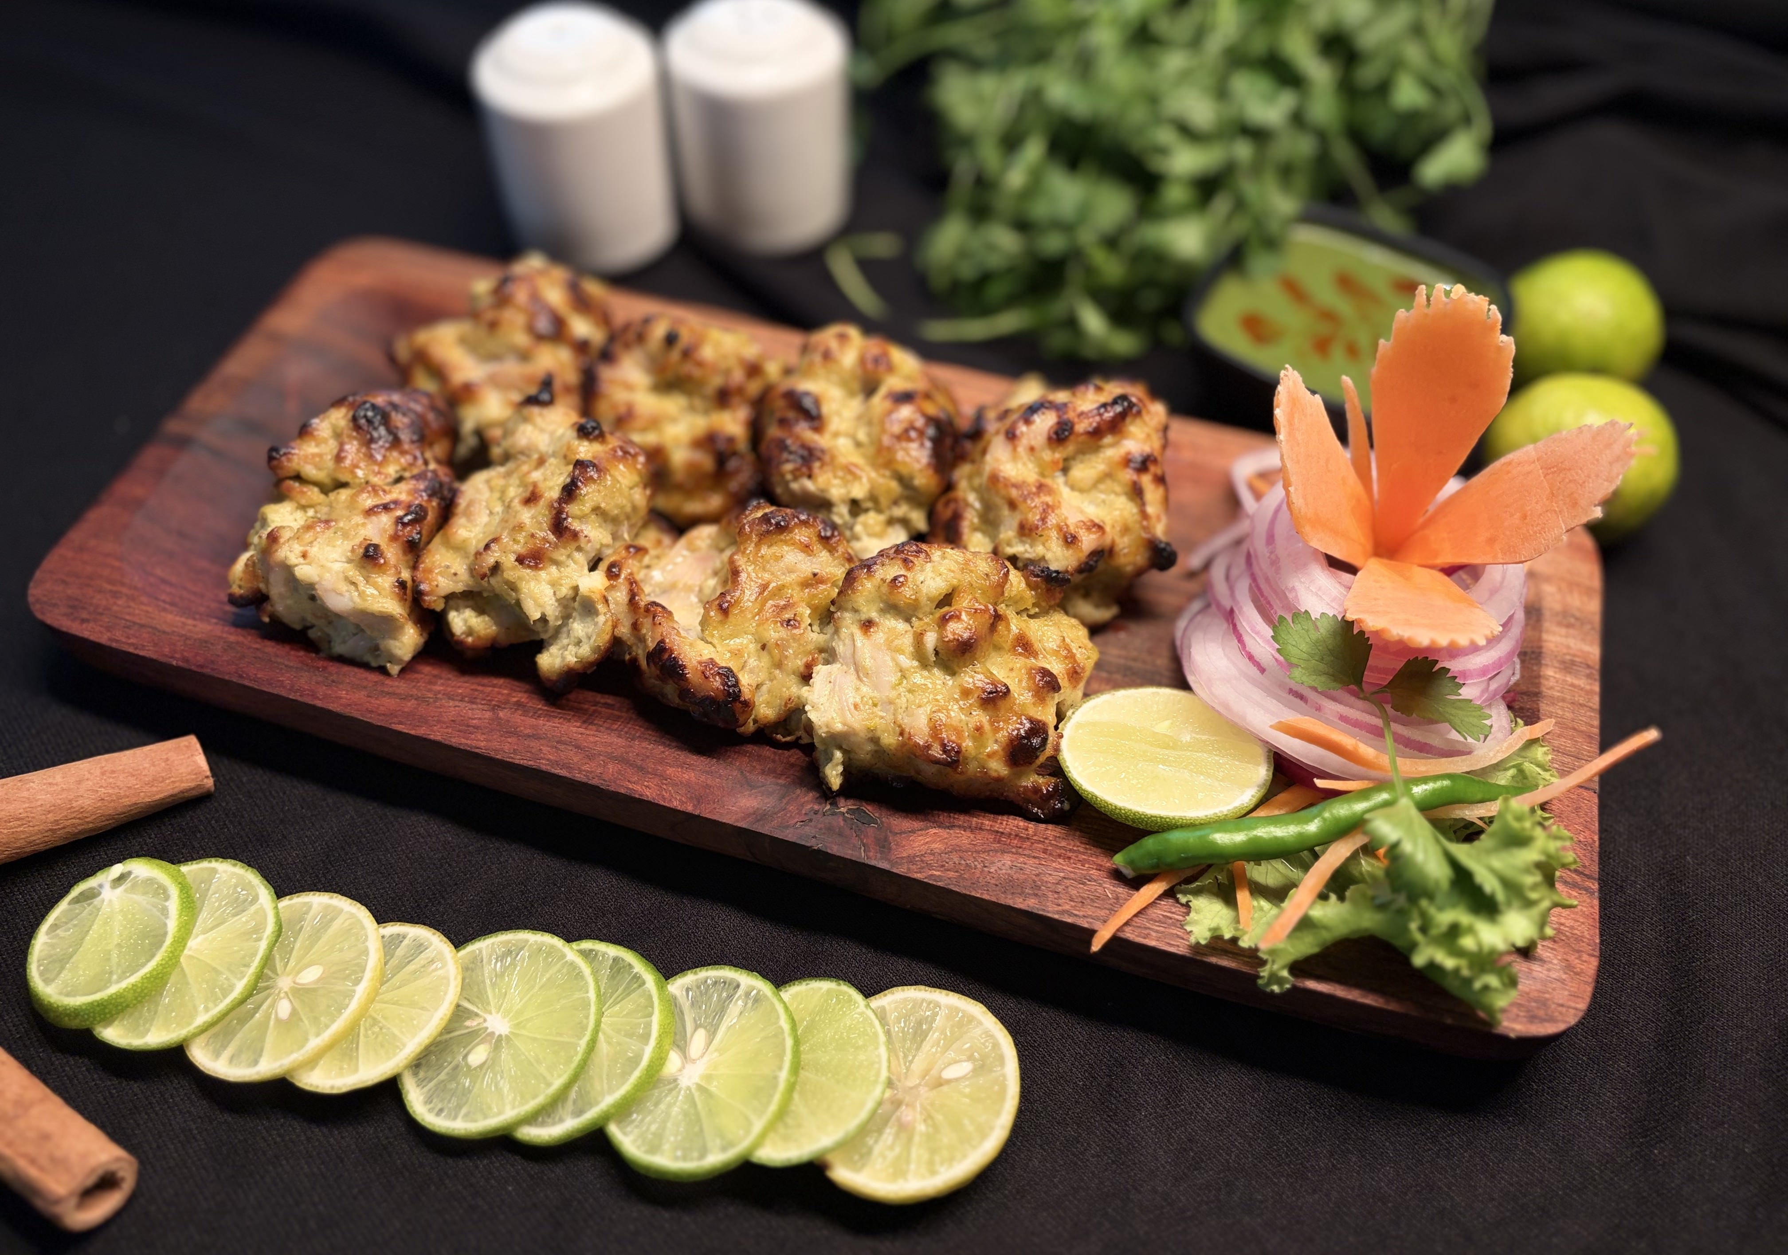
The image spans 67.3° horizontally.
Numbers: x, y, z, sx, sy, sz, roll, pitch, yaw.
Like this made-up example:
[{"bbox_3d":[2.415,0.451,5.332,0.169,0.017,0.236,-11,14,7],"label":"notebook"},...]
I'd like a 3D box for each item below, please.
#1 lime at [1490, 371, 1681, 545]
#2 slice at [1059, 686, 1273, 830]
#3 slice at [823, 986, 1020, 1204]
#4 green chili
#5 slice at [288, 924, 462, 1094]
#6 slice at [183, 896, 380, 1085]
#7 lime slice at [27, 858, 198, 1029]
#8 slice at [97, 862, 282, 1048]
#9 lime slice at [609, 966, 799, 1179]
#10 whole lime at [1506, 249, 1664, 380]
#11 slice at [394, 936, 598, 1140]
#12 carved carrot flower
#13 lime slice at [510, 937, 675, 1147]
[{"bbox_3d":[0.180,-0.044,0.354,0.047,0.045,0.046,9,55,5],"label":"lime"},{"bbox_3d":[0.055,0.030,0.274,0.043,0.015,0.038,16,40,24],"label":"slice"},{"bbox_3d":[0.003,0.094,0.274,0.043,0.004,0.043,1,54,2],"label":"slice"},{"bbox_3d":[0.090,0.039,0.282,0.089,0.011,0.011,-10,55,0],"label":"green chili"},{"bbox_3d":[-0.100,0.071,0.255,0.036,0.003,0.036,-6,44,9],"label":"slice"},{"bbox_3d":[-0.117,0.068,0.257,0.039,0.004,0.039,-7,46,11],"label":"slice"},{"bbox_3d":[-0.154,0.061,0.263,0.035,0.005,0.035,-7,53,10],"label":"lime slice"},{"bbox_3d":[-0.152,0.069,0.286,0.042,0.004,0.042,-2,53,6],"label":"slice"},{"bbox_3d":[-0.040,0.090,0.274,0.042,0.004,0.042,-2,53,6],"label":"lime slice"},{"bbox_3d":[0.193,-0.083,0.383,0.046,0.045,0.046,9,55,5],"label":"whole lime"},{"bbox_3d":[-0.082,0.083,0.278,0.042,0.004,0.042,-2,53,6],"label":"slice"},{"bbox_3d":[0.113,-0.028,0.279,0.071,0.050,0.070,1,52,0],"label":"carved carrot flower"},{"bbox_3d":[-0.060,0.076,0.249,0.039,0.005,0.039,-9,48,13],"label":"lime slice"}]

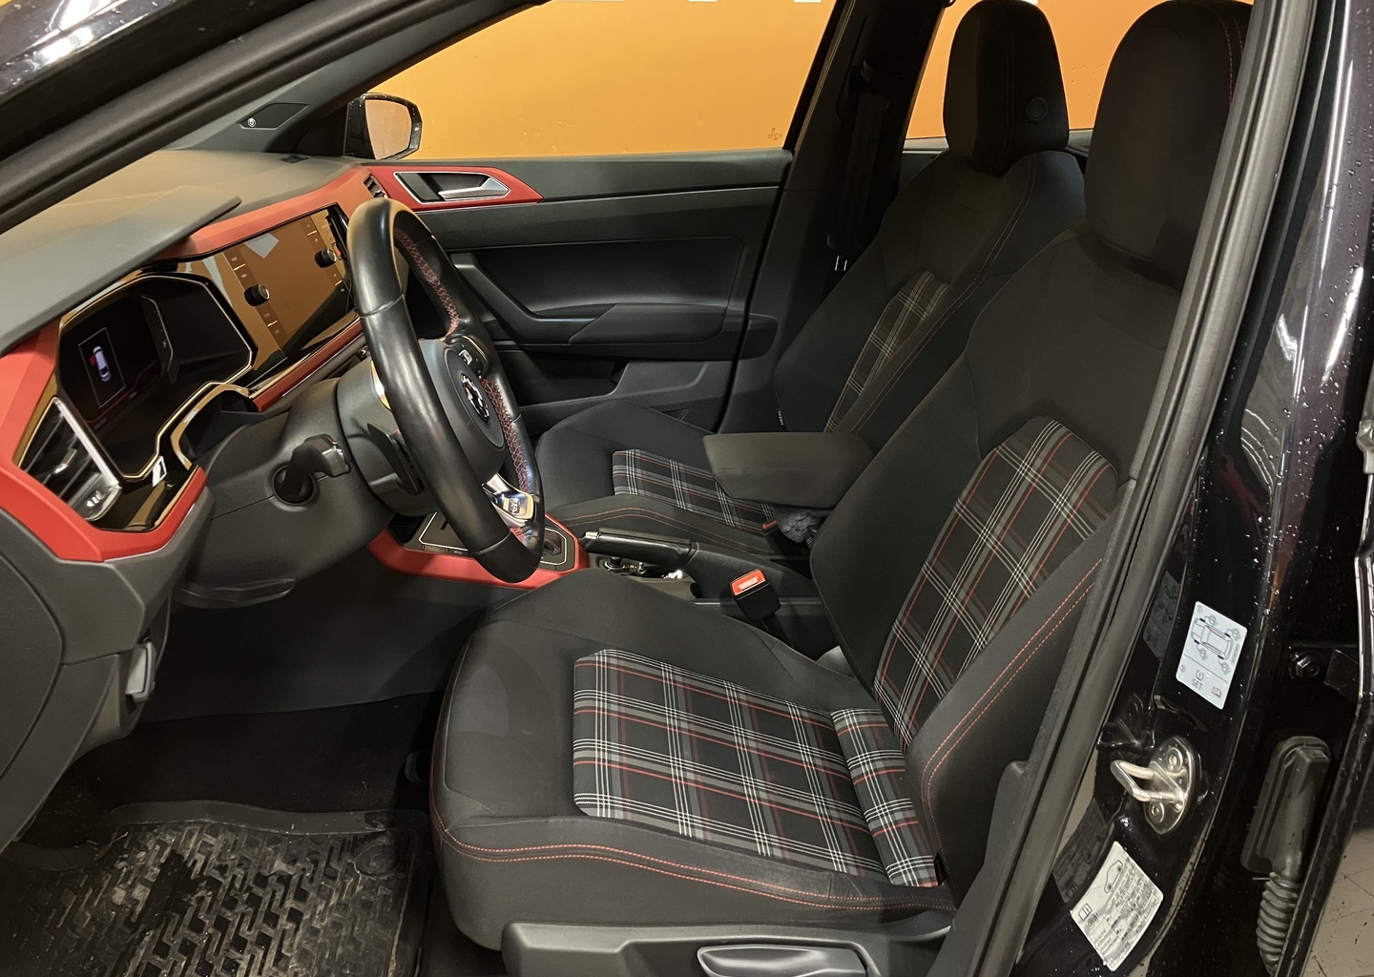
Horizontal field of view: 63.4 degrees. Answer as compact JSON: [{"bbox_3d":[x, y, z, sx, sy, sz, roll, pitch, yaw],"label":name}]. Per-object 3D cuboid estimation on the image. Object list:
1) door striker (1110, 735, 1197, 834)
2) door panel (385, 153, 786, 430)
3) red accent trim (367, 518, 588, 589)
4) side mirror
[{"bbox_3d":[0.309,0.202,0.751,0.040,0.078,0.044,-5,24,-11],"label":"door striker"},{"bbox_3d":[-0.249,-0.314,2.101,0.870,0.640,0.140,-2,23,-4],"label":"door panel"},{"bbox_3d":[-0.278,0.050,1.483,0.295,0.110,0.205,-2,23,-4],"label":"red accent trim"},{"bbox_3d":[-0.571,-0.681,2.088,0.100,0.135,0.195,4,24,10],"label":"side mirror"}]

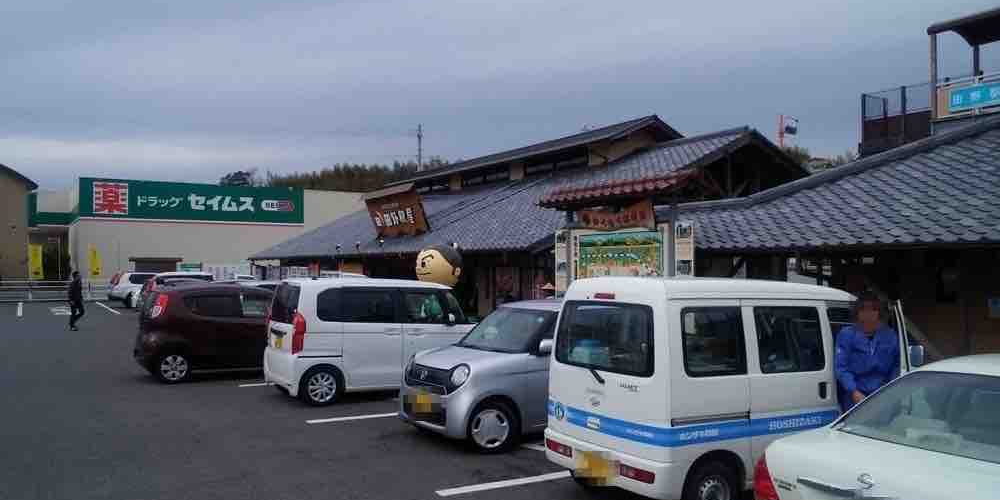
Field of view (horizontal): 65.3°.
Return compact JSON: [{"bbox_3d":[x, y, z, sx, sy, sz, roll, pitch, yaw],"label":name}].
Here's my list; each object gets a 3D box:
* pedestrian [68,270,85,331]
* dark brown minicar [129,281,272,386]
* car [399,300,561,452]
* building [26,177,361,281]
[{"bbox_3d":[-12.060,1.447,22.232,0.440,1.690,0.480,1,-2,7],"label":"pedestrian"},{"bbox_3d":[-4.623,1.409,13.891,3.395,1.620,1.490,3,-3,-37],"label":"dark brown minicar"},{"bbox_3d":[0.495,1.389,9.421,3.395,1.610,1.490,3,-3,-35],"label":"car"},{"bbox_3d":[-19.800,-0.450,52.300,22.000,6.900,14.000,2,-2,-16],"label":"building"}]

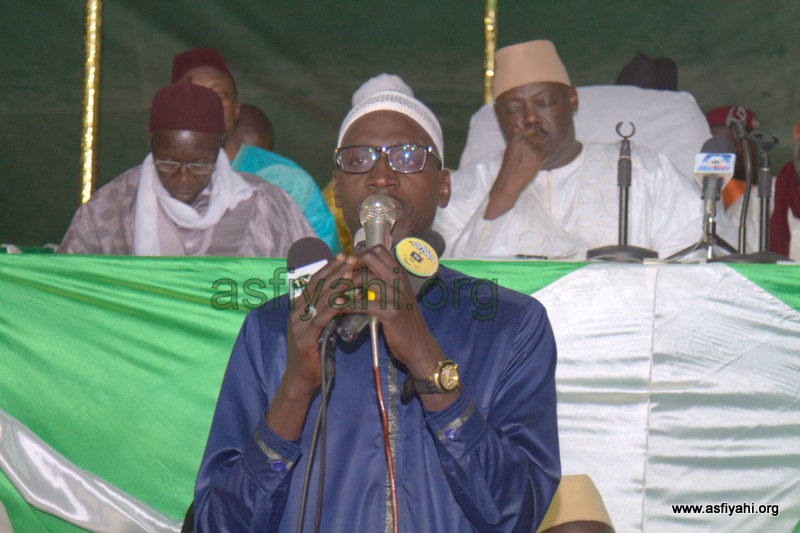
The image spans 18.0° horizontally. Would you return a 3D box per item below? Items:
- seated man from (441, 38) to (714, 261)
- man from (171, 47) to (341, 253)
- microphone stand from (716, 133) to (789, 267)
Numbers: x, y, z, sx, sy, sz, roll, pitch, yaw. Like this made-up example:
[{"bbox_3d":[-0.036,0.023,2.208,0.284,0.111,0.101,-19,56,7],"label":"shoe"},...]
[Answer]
[{"bbox_3d":[0.369,0.129,5.450,0.630,1.240,0.820,1,2,6],"label":"seated man"},{"bbox_3d":[-0.392,0.086,6.150,0.540,1.250,0.800,1,2,11],"label":"man"},{"bbox_3d":[0.708,-0.138,5.000,0.140,0.260,0.140,1,2,0],"label":"microphone stand"}]

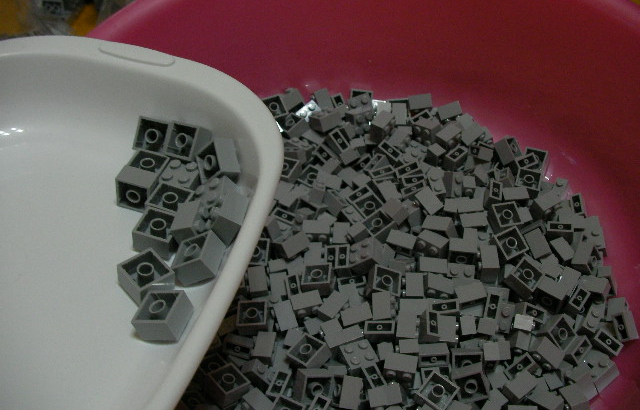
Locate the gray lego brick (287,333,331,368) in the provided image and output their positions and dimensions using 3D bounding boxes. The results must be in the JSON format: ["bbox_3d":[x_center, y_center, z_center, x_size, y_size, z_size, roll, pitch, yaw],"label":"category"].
[{"bbox_3d":[-0.005,0.081,0.377,0.016,0.011,0.016,20,58,42],"label":"gray lego brick"}]

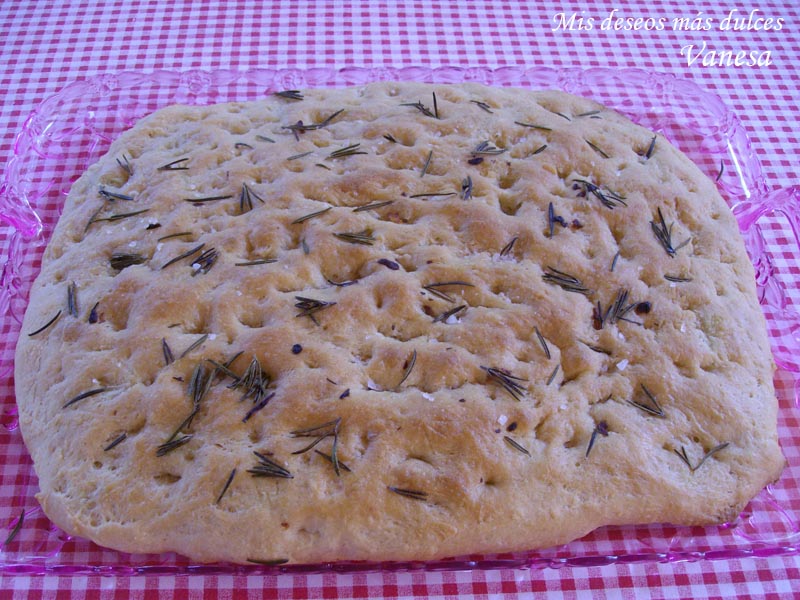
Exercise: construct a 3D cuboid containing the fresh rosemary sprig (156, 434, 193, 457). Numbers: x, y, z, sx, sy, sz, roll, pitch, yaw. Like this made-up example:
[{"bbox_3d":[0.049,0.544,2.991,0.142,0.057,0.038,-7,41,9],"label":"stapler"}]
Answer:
[{"bbox_3d":[-0.108,0.069,0.399,0.017,0.004,0.005,-20,57,-14],"label":"fresh rosemary sprig"}]

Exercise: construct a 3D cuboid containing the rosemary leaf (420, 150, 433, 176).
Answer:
[{"bbox_3d":[0.017,-0.084,0.515,0.003,0.003,0.025,13,54,9],"label":"rosemary leaf"}]

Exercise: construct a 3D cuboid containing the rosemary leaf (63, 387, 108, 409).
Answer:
[{"bbox_3d":[-0.141,0.043,0.373,0.021,0.003,0.003,-25,58,-19],"label":"rosemary leaf"}]

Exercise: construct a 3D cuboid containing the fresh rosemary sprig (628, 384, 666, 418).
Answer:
[{"bbox_3d":[0.100,0.040,0.335,0.016,0.004,0.011,22,56,14],"label":"fresh rosemary sprig"}]

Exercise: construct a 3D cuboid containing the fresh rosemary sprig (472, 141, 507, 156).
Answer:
[{"bbox_3d":[0.049,-0.087,0.471,0.022,0.004,0.010,-7,54,-7],"label":"fresh rosemary sprig"}]

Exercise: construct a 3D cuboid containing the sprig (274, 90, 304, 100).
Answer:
[{"bbox_3d":[-0.073,-0.136,0.553,0.019,0.004,0.008,2,54,1],"label":"sprig"}]

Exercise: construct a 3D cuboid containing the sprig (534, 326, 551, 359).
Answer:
[{"bbox_3d":[0.066,0.020,0.387,0.003,0.003,0.019,-13,55,-11],"label":"sprig"}]

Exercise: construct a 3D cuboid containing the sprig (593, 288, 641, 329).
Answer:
[{"bbox_3d":[0.118,0.005,0.448,0.023,0.008,0.026,12,55,8],"label":"sprig"}]

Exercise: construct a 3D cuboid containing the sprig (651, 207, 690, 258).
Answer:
[{"bbox_3d":[0.126,-0.032,0.388,0.014,0.005,0.030,-14,55,-12],"label":"sprig"}]

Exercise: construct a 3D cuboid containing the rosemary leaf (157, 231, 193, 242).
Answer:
[{"bbox_3d":[-0.102,-0.029,0.376,0.016,0.003,0.003,-15,55,-13],"label":"rosemary leaf"}]

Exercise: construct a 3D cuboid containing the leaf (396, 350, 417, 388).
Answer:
[{"bbox_3d":[0.004,0.029,0.352,0.004,0.003,0.020,20,56,13],"label":"leaf"}]

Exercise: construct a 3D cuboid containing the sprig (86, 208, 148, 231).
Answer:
[{"bbox_3d":[-0.151,-0.046,0.443,0.034,0.004,0.014,-22,57,-17],"label":"sprig"}]

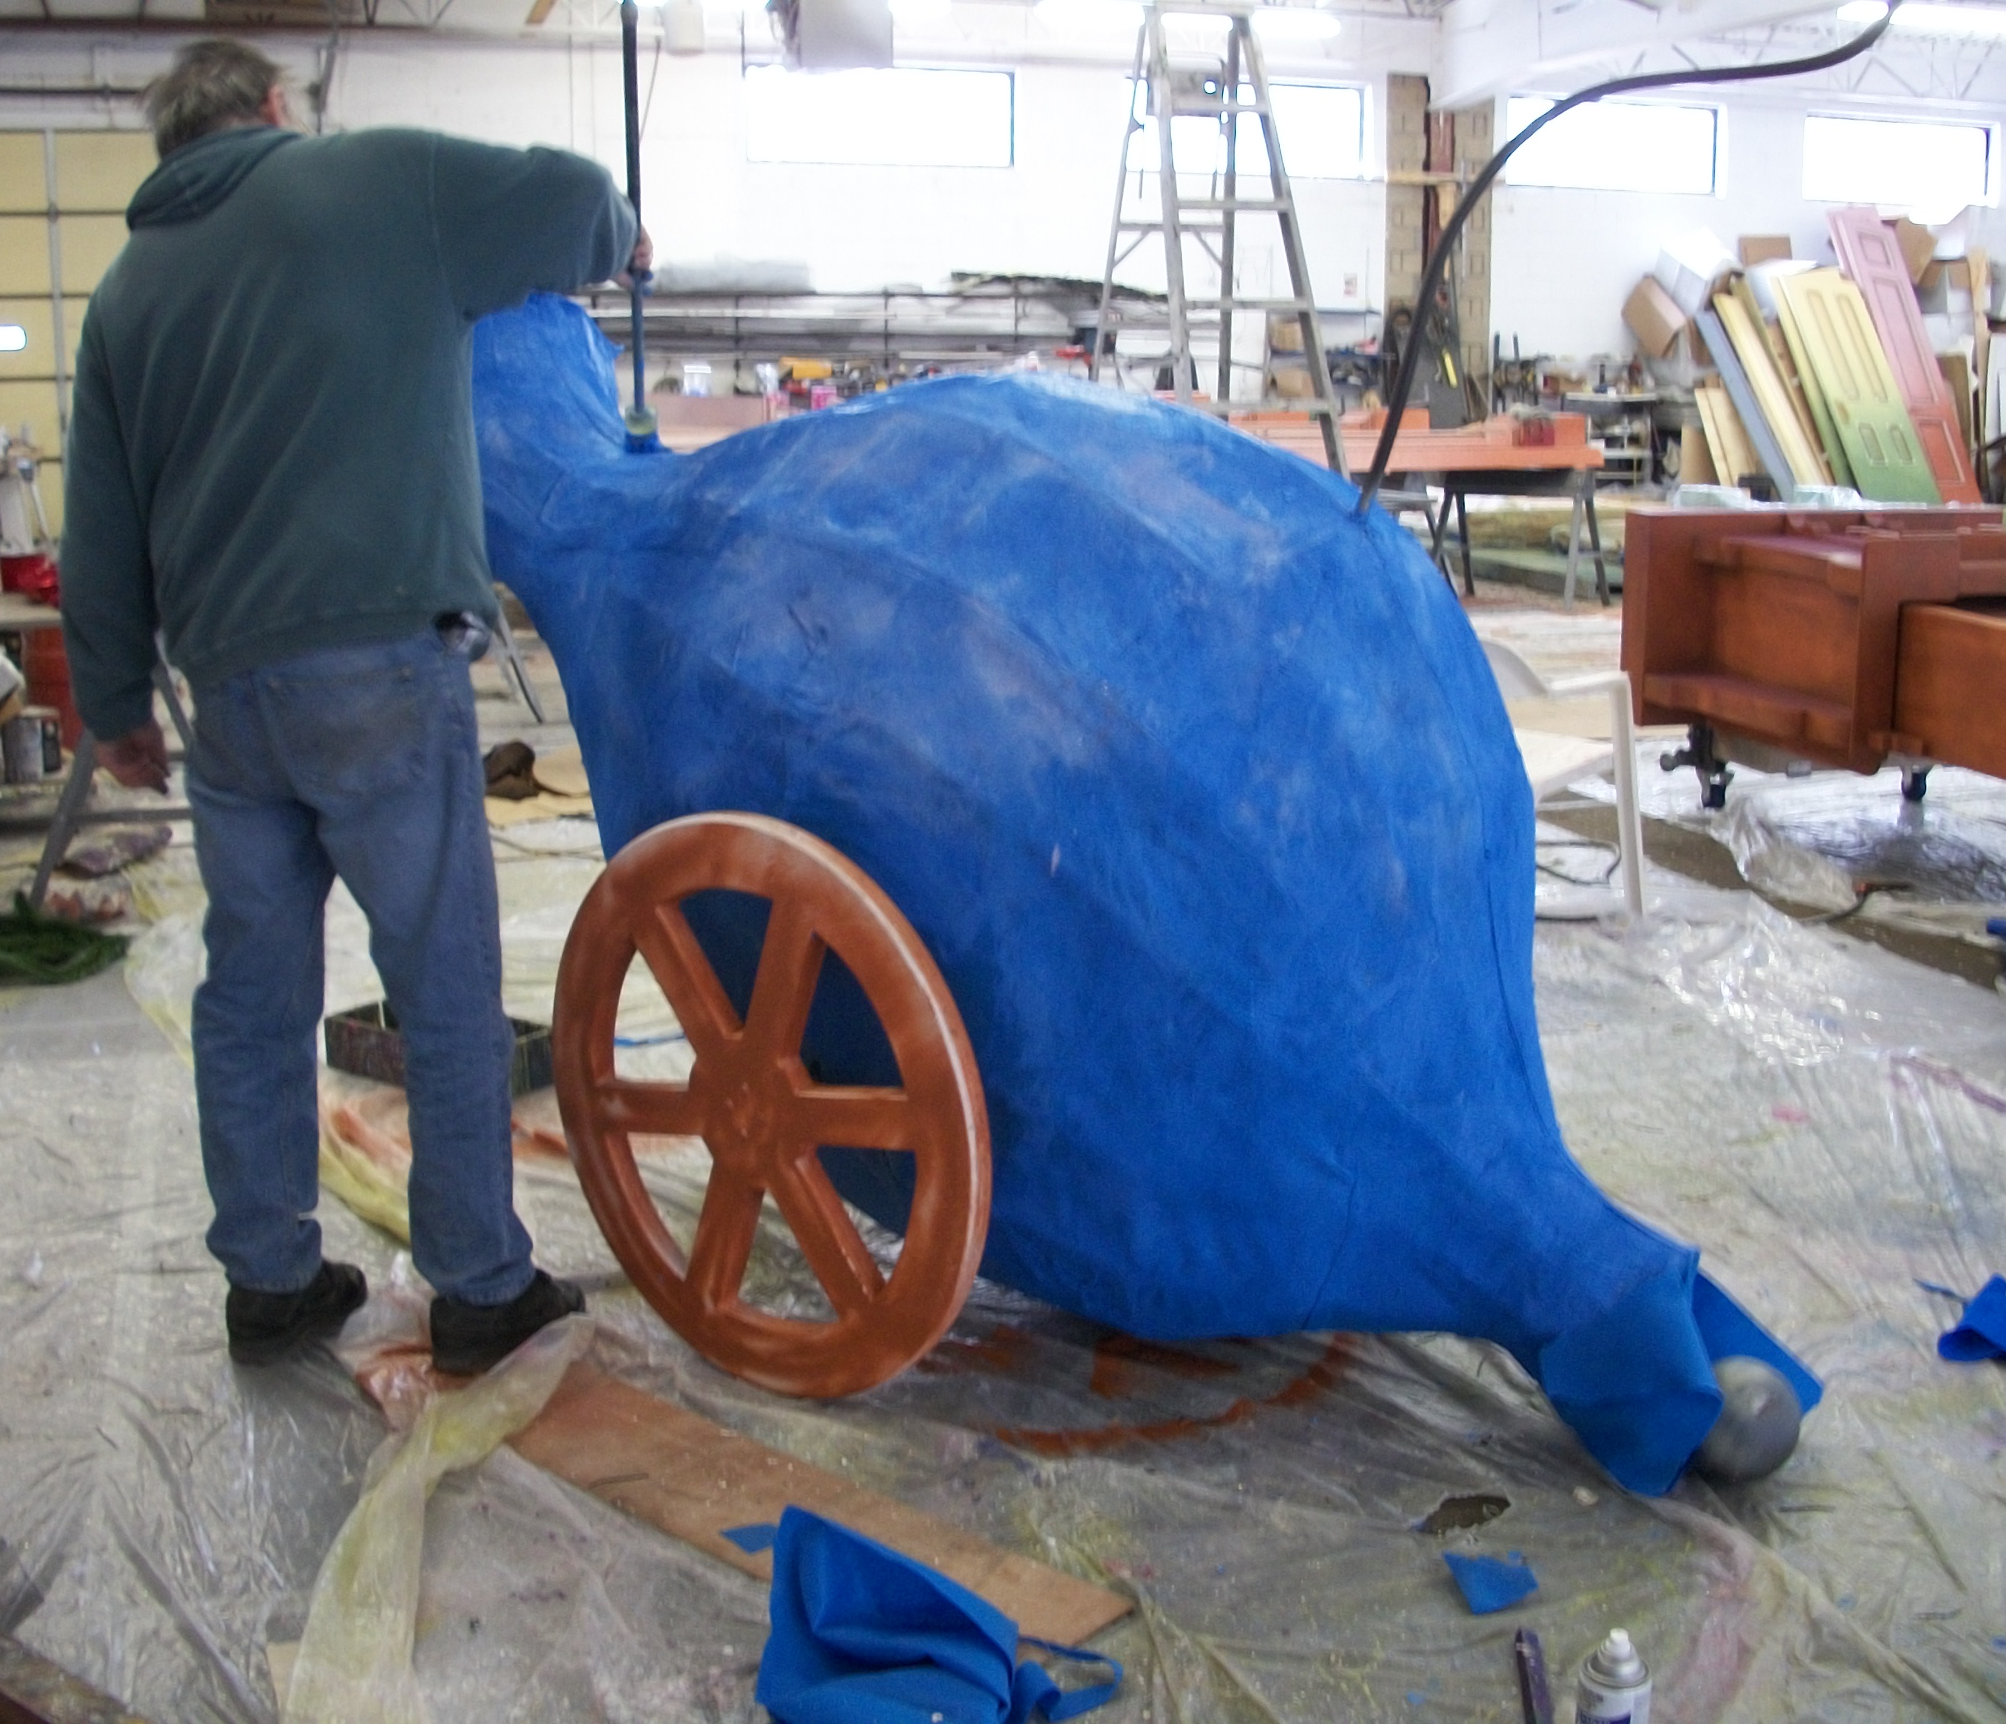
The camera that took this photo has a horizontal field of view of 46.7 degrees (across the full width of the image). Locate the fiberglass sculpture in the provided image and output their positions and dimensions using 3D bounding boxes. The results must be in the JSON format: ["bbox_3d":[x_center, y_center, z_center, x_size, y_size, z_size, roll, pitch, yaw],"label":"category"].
[{"bbox_3d":[0.079,-0.077,3.279,2.250,1.480,1.200,7,13,37],"label":"fiberglass sculpture"}]

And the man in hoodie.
[{"bbox_3d":[-0.842,-0.212,3.253,0.680,1.770,0.620,4,11,22],"label":"man in hoodie"}]

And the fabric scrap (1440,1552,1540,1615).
[{"bbox_3d":[0.545,0.789,2.573,0.095,0.020,0.130,0,10,5],"label":"fabric scrap"}]

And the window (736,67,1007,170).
[{"bbox_3d":[-1.042,-6.213,19.400,2.250,0.830,0.100,-4,11,-17],"label":"window"}]

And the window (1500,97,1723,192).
[{"bbox_3d":[5.589,-6.598,21.400,2.250,0.830,0.100,-4,11,-17],"label":"window"}]

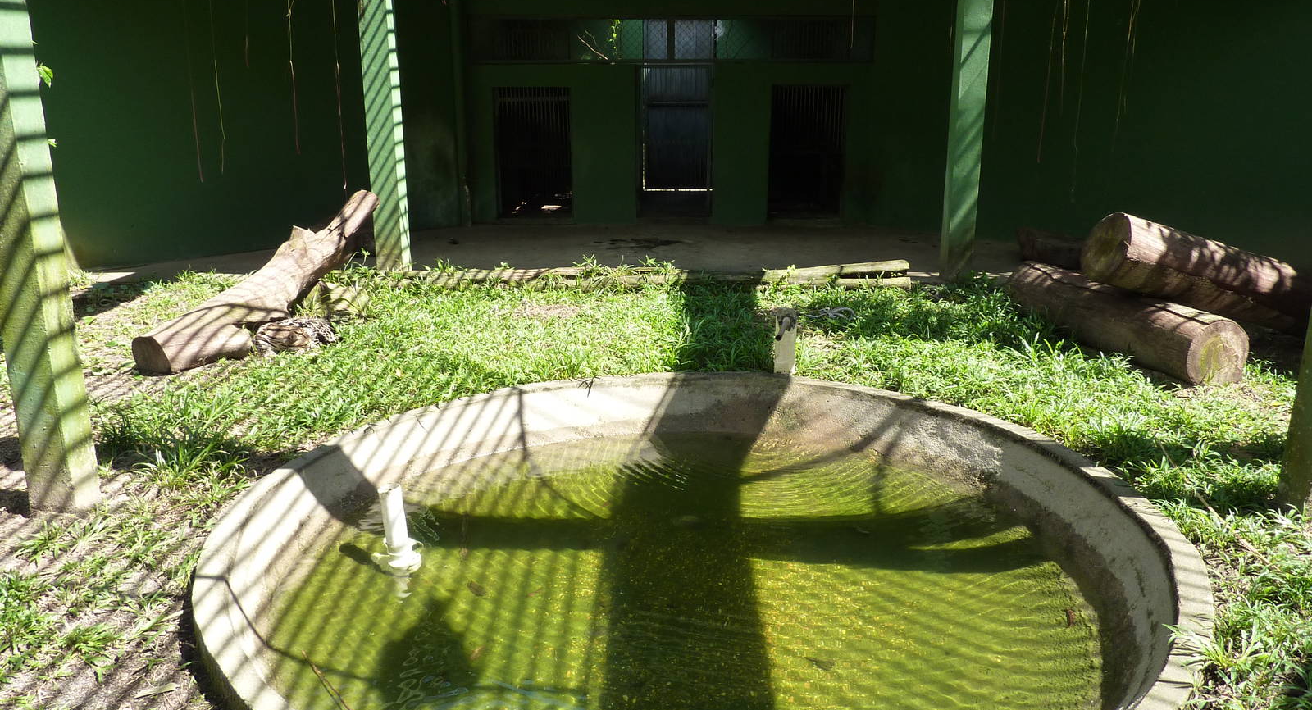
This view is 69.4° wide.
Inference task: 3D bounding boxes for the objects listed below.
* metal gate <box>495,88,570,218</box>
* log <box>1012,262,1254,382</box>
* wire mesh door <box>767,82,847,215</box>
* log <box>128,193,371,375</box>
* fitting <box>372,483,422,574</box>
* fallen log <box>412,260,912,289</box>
[{"bbox_3d":[-1.703,-2.795,13.118,1.064,1.764,0.080,-1,15,-2],"label":"metal gate"},{"bbox_3d":[3.125,-0.259,6.523,0.403,0.403,2.034,-2,15,-9],"label":"log"},{"bbox_3d":[2.077,-2.787,13.019,1.070,1.778,0.080,-1,15,-2],"label":"wire mesh door"},{"bbox_3d":[-2.856,-0.675,7.256,0.470,0.450,3.045,2,27,10],"label":"log"},{"bbox_3d":[-1.067,0.716,3.906,0.190,0.340,0.190,0,15,0],"label":"fitting"},{"bbox_3d":[0.050,-0.791,9.252,4.876,0.240,0.260,0,15,0],"label":"fallen log"}]

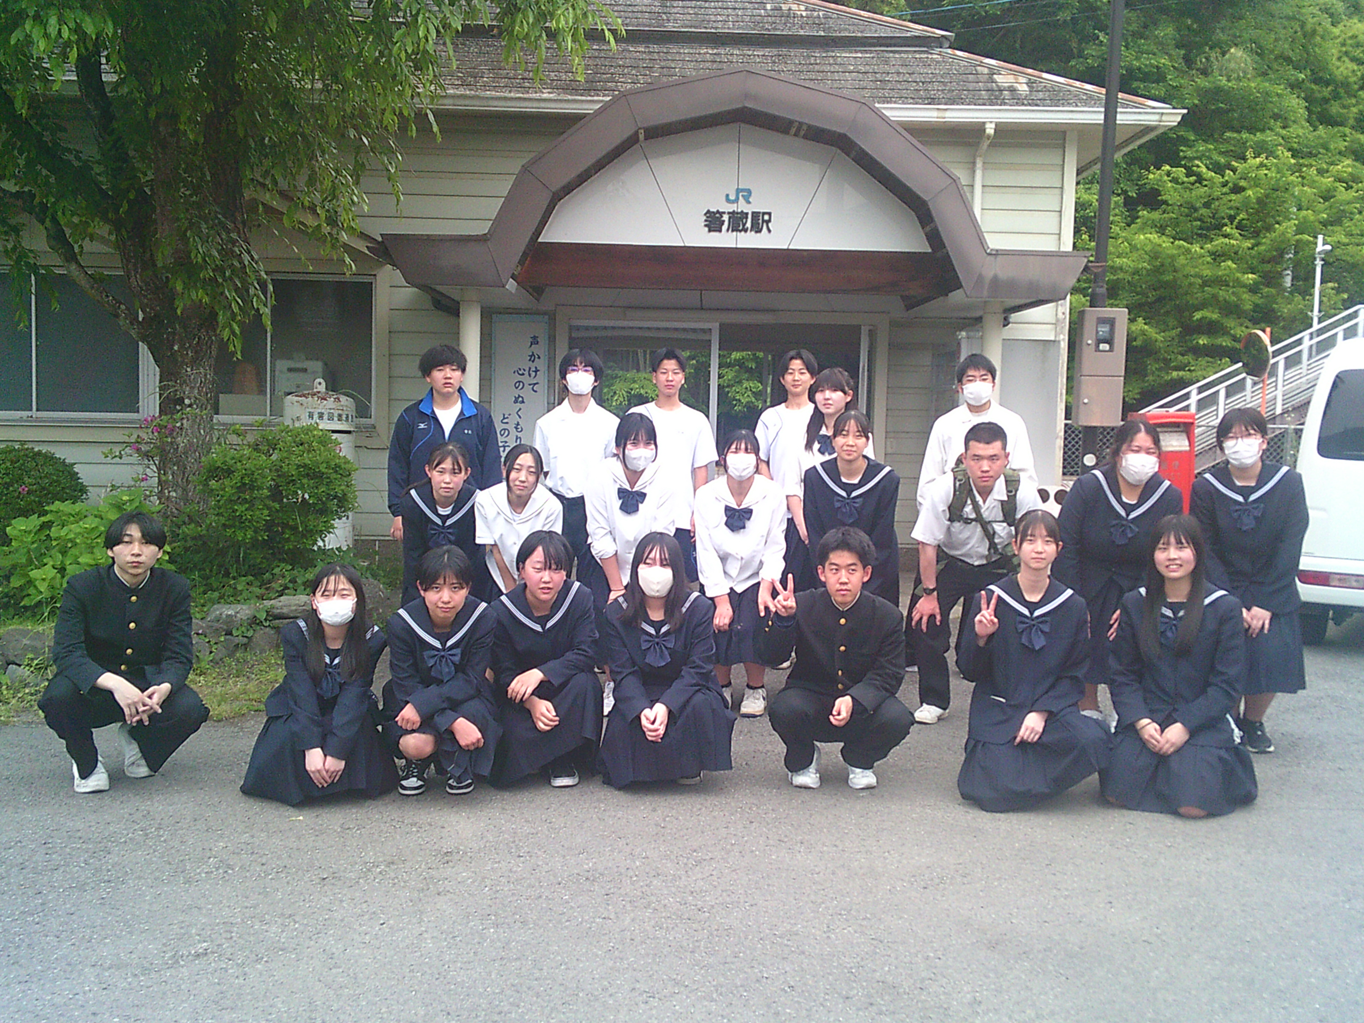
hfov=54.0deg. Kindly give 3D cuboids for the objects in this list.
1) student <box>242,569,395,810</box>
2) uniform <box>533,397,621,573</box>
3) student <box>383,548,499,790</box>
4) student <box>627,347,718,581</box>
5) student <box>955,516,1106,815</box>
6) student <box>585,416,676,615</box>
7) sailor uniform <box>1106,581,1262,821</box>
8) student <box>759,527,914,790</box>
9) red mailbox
[{"bbox_3d":[-1.312,0.579,4.900,0.540,0.810,0.660,0,4,-9],"label":"student"},{"bbox_3d":[-0.558,0.088,7.050,0.470,1.367,0.290,1,4,-3],"label":"uniform"},{"bbox_3d":[-0.870,0.538,4.830,0.460,0.848,0.640,1,4,-8],"label":"student"},{"bbox_3d":[-0.054,-0.017,7.100,0.480,1.695,0.290,1,4,0],"label":"student"},{"bbox_3d":[1.343,0.532,5.132,0.578,1.070,0.670,2,4,8],"label":"student"},{"bbox_3d":[-0.232,0.231,6.150,0.430,1.370,0.580,1,4,-2],"label":"student"},{"bbox_3d":[1.822,0.646,4.900,0.540,0.770,0.660,2,4,22],"label":"sailor uniform"},{"bbox_3d":[0.590,0.529,5.100,0.550,0.940,0.640,1,4,6],"label":"student"},{"bbox_3d":[3.982,-0.138,11.221,0.420,1.380,0.420,1,4,0],"label":"red mailbox"}]

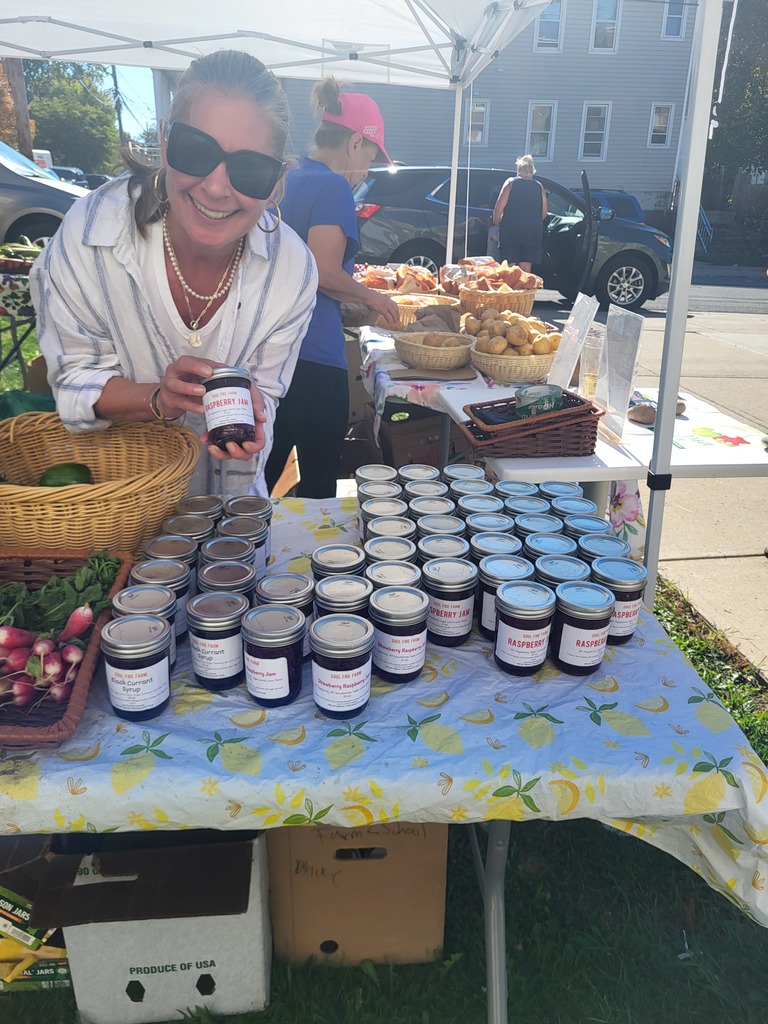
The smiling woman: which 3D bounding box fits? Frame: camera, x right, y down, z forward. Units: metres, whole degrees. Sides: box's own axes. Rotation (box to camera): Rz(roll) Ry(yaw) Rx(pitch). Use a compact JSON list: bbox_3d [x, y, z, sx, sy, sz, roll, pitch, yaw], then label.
[{"bbox_3d":[-0.305,-0.013,1.456,0.470,1.457,0.630,-2,23,-9],"label":"smiling woman"}]

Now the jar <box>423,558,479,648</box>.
[{"bbox_3d":[0.085,0.121,1.018,0.073,0.099,0.073,2,23,-1],"label":"jar"}]

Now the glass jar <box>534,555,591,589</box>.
[{"bbox_3d":[0.235,0.119,1.035,0.073,0.099,0.073,8,23,14],"label":"glass jar"}]

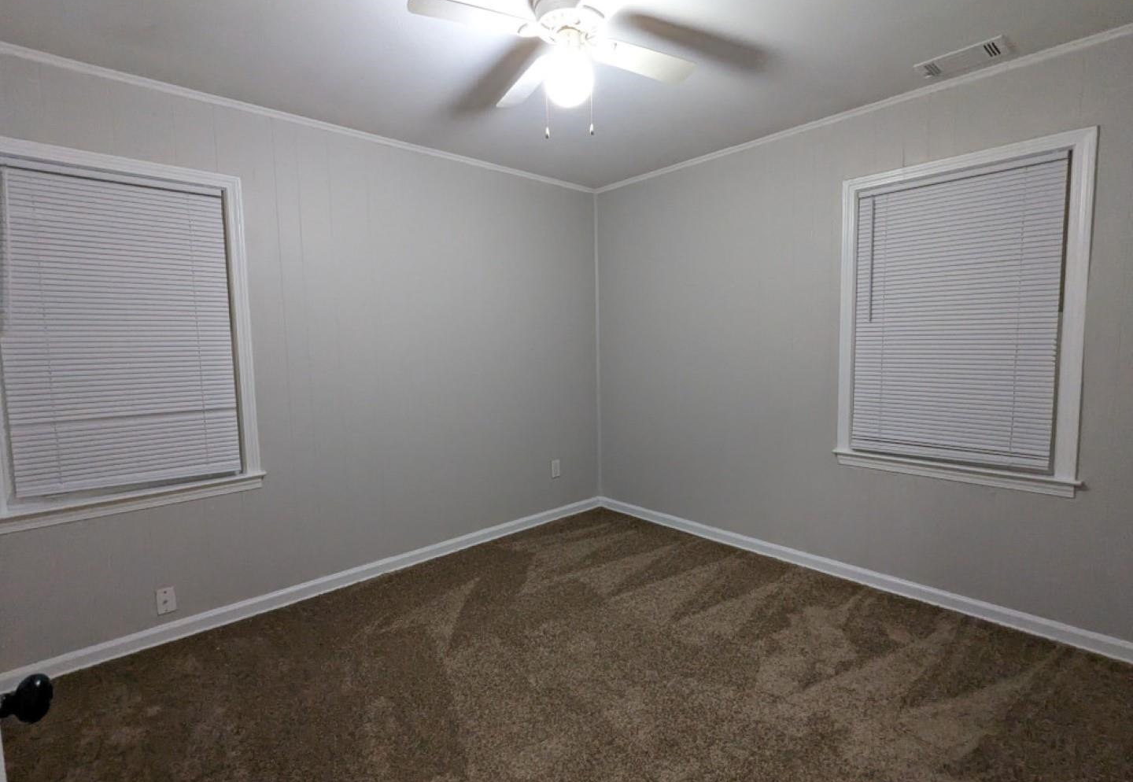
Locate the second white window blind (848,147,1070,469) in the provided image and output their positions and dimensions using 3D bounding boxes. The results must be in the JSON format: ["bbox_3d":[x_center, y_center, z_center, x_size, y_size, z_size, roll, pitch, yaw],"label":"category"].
[{"bbox_3d":[1.786,-0.335,2.463,0.045,1.316,0.778,-6,7,-42],"label":"second white window blind"}]

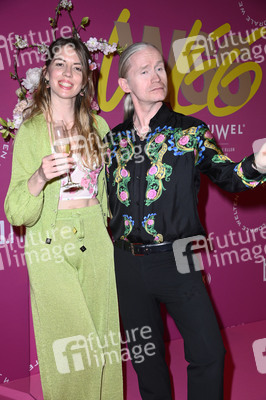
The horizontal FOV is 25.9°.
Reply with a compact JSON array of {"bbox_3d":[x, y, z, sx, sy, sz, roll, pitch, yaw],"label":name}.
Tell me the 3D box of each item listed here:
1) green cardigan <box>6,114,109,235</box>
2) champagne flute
[{"bbox_3d":[-0.263,-0.086,2.120,0.430,0.490,0.310,-2,7,-18],"label":"green cardigan"},{"bbox_3d":[-0.225,-0.151,1.920,0.062,0.225,0.062,-10,10,1],"label":"champagne flute"}]

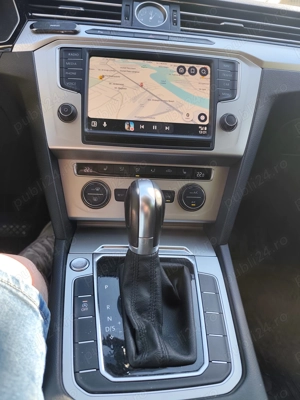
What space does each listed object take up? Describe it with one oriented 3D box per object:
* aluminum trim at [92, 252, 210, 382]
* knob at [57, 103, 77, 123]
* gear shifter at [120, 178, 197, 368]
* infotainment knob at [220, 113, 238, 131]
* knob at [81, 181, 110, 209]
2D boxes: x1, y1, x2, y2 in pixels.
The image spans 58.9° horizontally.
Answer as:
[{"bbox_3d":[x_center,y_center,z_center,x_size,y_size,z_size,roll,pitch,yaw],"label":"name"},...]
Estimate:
[{"bbox_3d":[-0.002,0.130,0.321,0.138,0.012,0.150,2,43,-5],"label":"aluminum trim"},{"bbox_3d":[-0.114,-0.120,0.364,0.025,0.025,0.016,2,-2,-5],"label":"knob"},{"bbox_3d":[0.014,0.069,0.285,0.090,0.161,0.130,2,33,-5],"label":"gear shifter"},{"bbox_3d":[0.115,-0.112,0.382,0.025,0.025,0.016,2,-2,-5],"label":"infotainment knob"},{"bbox_3d":[-0.078,-0.008,0.384,0.042,0.042,0.014,2,-2,-5],"label":"knob"}]

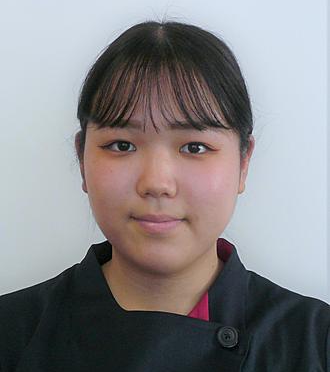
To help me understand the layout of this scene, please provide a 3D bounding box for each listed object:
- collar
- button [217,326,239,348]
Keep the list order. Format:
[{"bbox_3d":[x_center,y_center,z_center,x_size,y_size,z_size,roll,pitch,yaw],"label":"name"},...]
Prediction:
[{"bbox_3d":[-0.001,0.094,0.630,0.175,0.085,0.135,0,0,1],"label":"collar"},{"bbox_3d":[0.059,0.141,0.580,0.019,0.019,0.004,0,-13,-4],"label":"button"}]

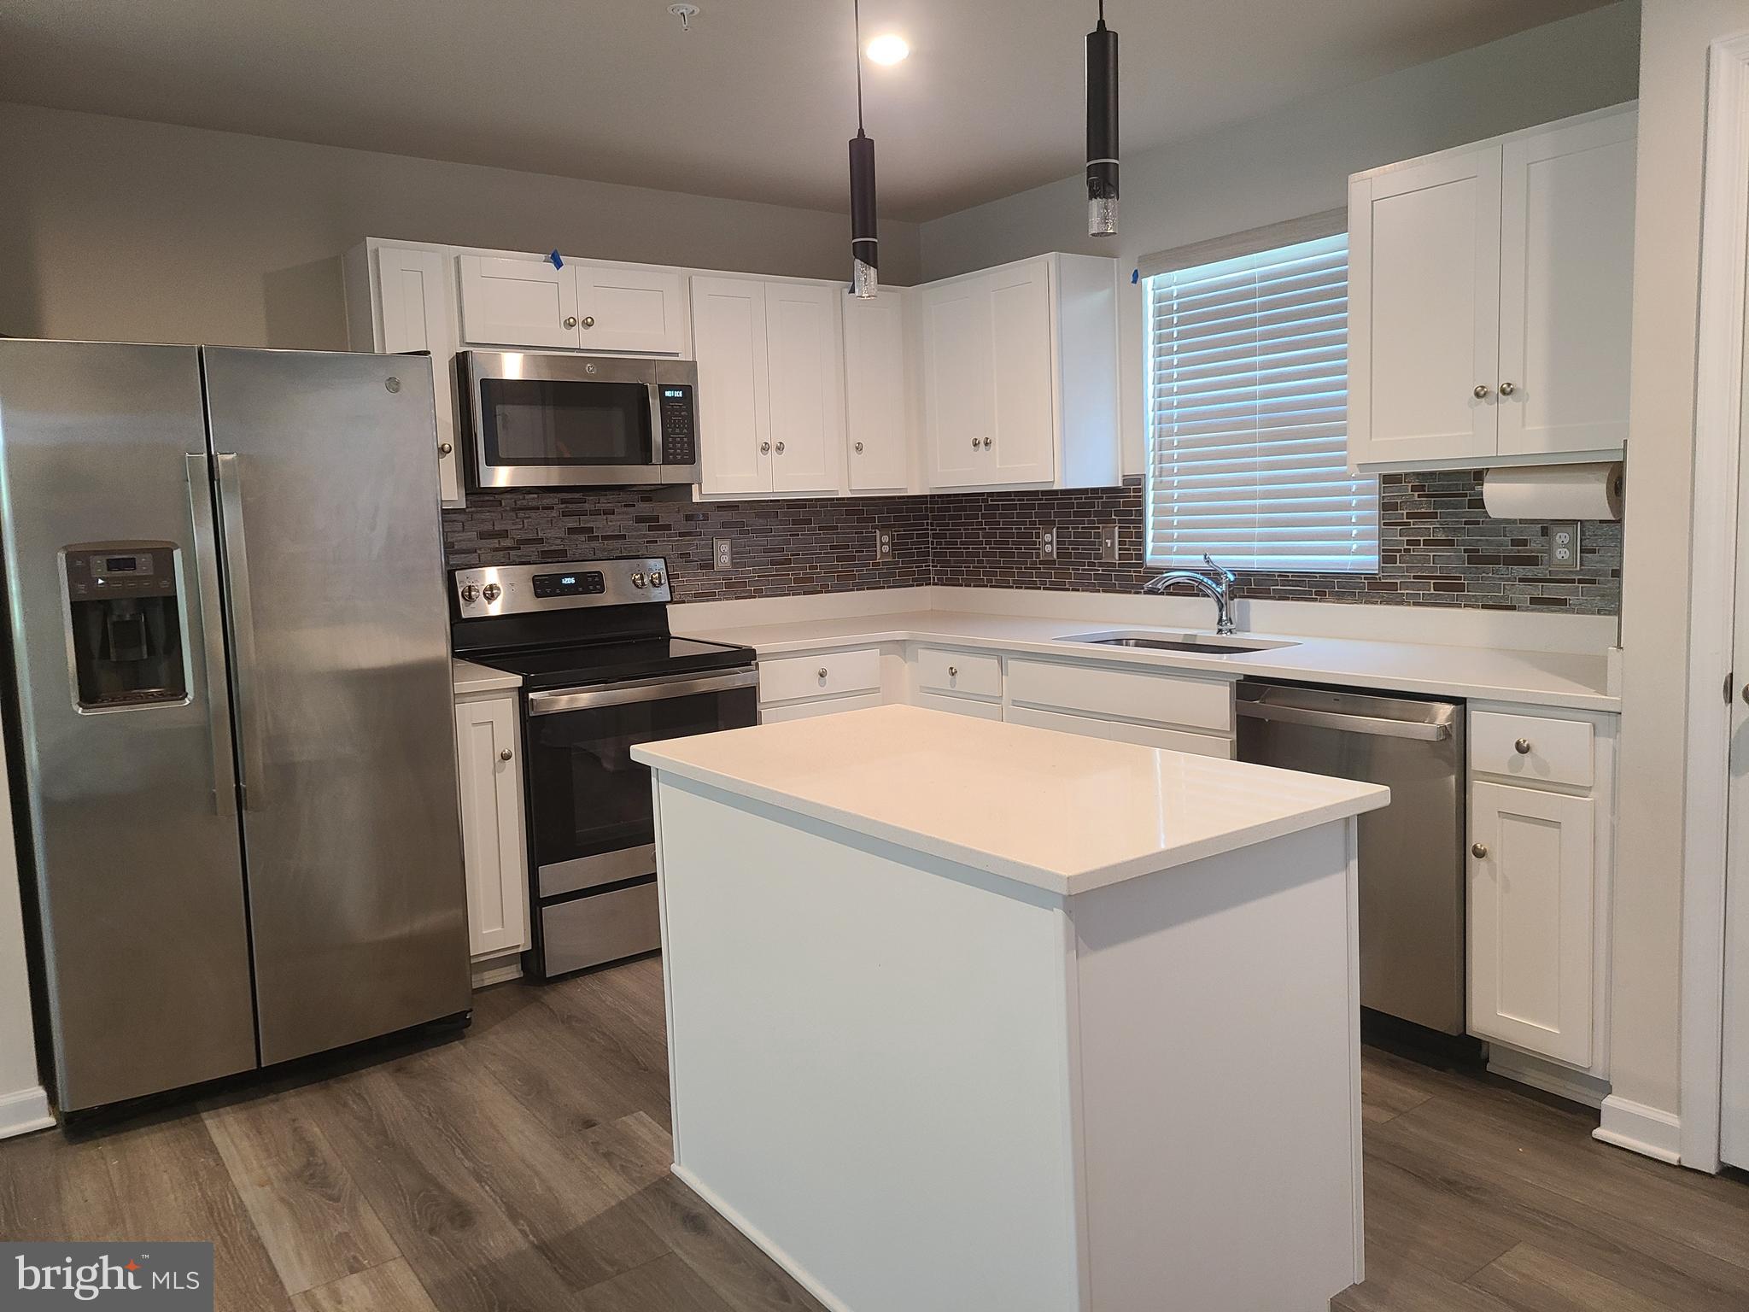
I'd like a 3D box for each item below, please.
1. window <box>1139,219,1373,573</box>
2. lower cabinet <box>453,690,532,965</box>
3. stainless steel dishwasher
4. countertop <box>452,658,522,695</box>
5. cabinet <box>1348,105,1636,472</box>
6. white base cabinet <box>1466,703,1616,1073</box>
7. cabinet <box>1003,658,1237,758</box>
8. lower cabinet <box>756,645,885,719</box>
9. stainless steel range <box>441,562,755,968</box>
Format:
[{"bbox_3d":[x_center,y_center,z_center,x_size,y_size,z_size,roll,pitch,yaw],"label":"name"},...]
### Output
[{"bbox_3d":[1.162,-0.737,4.012,0.060,0.952,0.880,-7,8,-35],"label":"window"},{"bbox_3d":[-1.262,0.488,3.911,0.232,0.853,0.630,-7,8,-35],"label":"lower cabinet"},{"bbox_3d":[1.337,0.464,3.291,0.620,0.835,0.607,-7,8,-35],"label":"stainless steel dishwasher"},{"bbox_3d":[-1.271,0.049,3.847,0.233,0.034,0.662,-7,8,-35],"label":"countertop"},{"bbox_3d":[1.570,-0.829,3.115,0.303,0.754,0.827,-7,8,-35],"label":"cabinet"},{"bbox_3d":[1.645,0.493,2.945,0.630,0.853,0.314,-7,8,-35],"label":"white base cabinet"},{"bbox_3d":[0.927,0.418,3.933,0.630,0.873,0.914,-7,8,-35],"label":"cabinet"},{"bbox_3d":[-0.329,0.390,4.580,0.527,0.873,0.630,-7,8,-35],"label":"lower cabinet"},{"bbox_3d":[-0.836,0.302,4.155,0.760,1.178,0.670,-7,8,-35],"label":"stainless steel range"}]

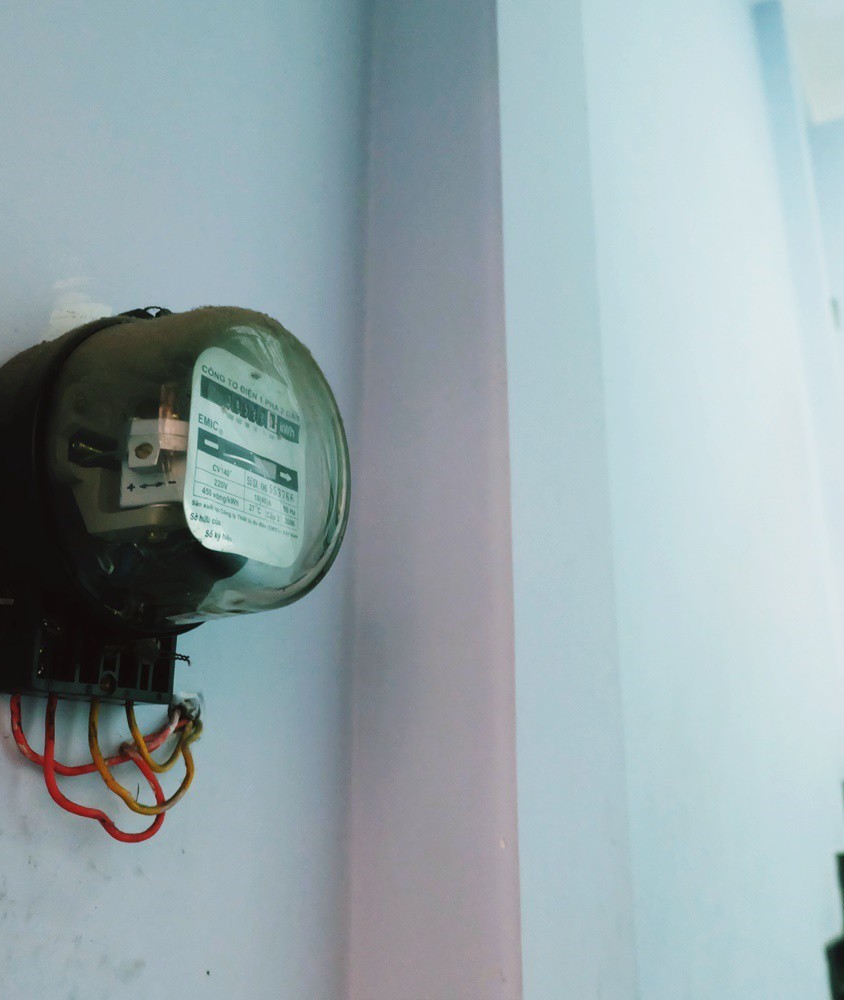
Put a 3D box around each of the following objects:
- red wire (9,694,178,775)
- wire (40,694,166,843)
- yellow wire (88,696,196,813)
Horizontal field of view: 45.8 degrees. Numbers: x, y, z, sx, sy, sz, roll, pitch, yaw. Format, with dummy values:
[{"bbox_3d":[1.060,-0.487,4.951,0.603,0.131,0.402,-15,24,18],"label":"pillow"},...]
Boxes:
[{"bbox_3d":[-0.153,0.114,0.477,0.017,0.036,0.102,-11,-21,32],"label":"red wire"},{"bbox_3d":[-0.147,0.128,0.471,0.023,0.066,0.075,-11,-21,32],"label":"wire"},{"bbox_3d":[-0.135,0.128,0.491,0.025,0.053,0.073,-11,-21,32],"label":"yellow wire"}]

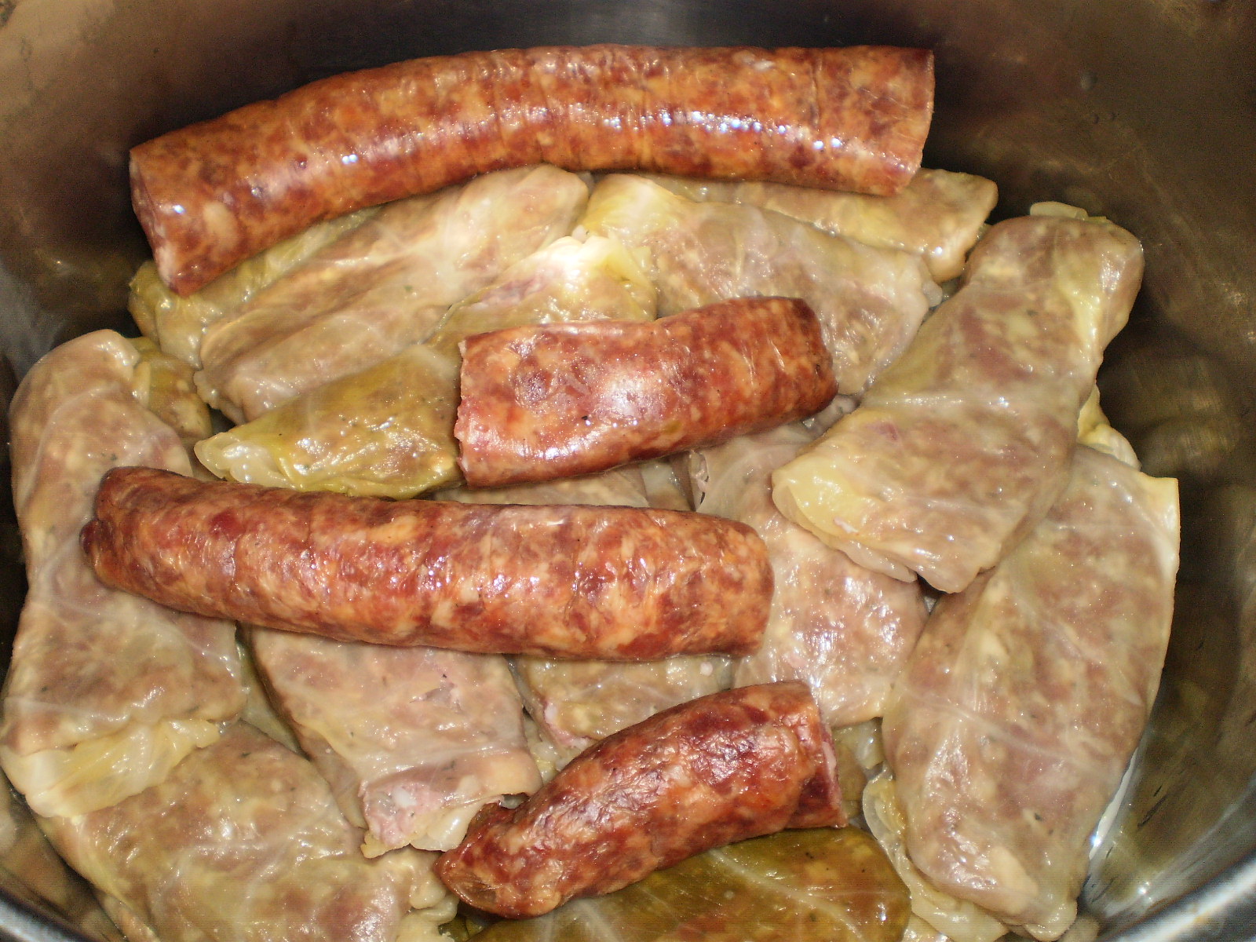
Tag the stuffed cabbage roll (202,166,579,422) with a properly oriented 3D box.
[{"bbox_3d":[-0.055,-0.048,0.322,0.100,0.036,0.043,-29,68,-13],"label":"stuffed cabbage roll"}]

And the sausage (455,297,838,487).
[{"bbox_3d":[0.005,-0.019,0.293,0.085,0.033,0.035,-9,65,-4],"label":"sausage"}]

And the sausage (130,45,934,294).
[{"bbox_3d":[-0.021,-0.078,0.312,0.185,0.035,0.049,-8,65,-4],"label":"sausage"}]

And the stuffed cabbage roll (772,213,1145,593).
[{"bbox_3d":[0.082,-0.022,0.302,0.050,0.036,0.098,33,69,14],"label":"stuffed cabbage roll"}]

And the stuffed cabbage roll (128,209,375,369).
[{"bbox_3d":[-0.090,-0.055,0.338,0.075,0.035,0.042,-29,68,-13],"label":"stuffed cabbage roll"}]

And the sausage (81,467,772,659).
[{"bbox_3d":[-0.042,0.020,0.279,0.145,0.038,0.036,3,65,1],"label":"sausage"}]

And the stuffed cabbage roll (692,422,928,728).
[{"bbox_3d":[0.039,0.022,0.301,0.050,0.037,0.074,-15,66,-7],"label":"stuffed cabbage roll"}]

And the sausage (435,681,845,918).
[{"bbox_3d":[0.003,0.069,0.271,0.085,0.030,0.034,-16,66,-7],"label":"sausage"}]

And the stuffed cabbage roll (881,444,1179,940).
[{"bbox_3d":[0.091,0.045,0.288,0.052,0.040,0.104,17,66,8],"label":"stuffed cabbage roll"}]

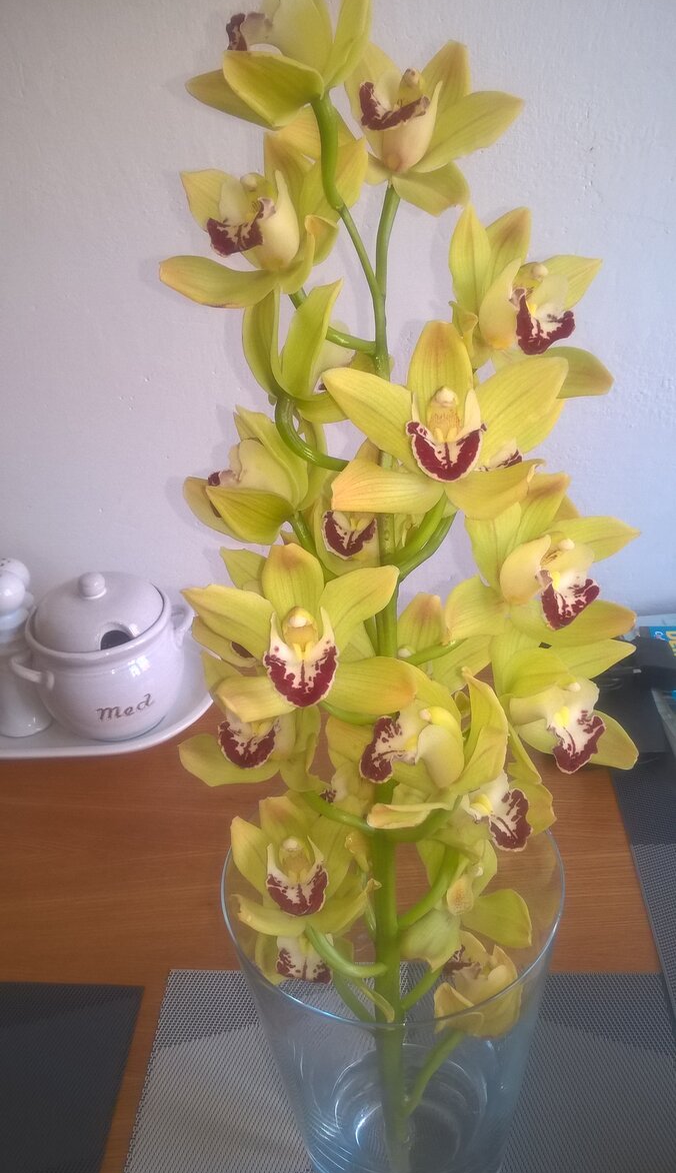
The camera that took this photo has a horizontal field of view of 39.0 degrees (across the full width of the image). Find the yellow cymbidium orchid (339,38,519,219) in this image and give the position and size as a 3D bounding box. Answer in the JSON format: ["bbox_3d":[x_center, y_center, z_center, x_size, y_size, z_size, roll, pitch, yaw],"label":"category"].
[{"bbox_3d":[0.033,-0.157,0.328,0.062,0.056,0.044,27,12,22],"label":"yellow cymbidium orchid"}]

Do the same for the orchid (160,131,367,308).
[{"bbox_3d":[-0.027,-0.131,0.341,0.072,0.062,0.047,27,20,30],"label":"orchid"}]

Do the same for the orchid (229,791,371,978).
[{"bbox_3d":[-0.020,0.152,0.491,0.073,0.079,0.049,0,4,8],"label":"orchid"}]

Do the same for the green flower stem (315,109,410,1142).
[{"bbox_3d":[0.024,0.100,0.474,0.037,0.605,0.030,-3,27,2],"label":"green flower stem"}]

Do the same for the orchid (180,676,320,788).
[{"bbox_3d":[-0.042,0.070,0.463,0.073,0.065,0.044,6,20,16],"label":"orchid"}]

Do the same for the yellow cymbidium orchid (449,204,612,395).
[{"bbox_3d":[0.077,-0.116,0.385,0.066,0.070,0.046,-7,17,-33],"label":"yellow cymbidium orchid"}]

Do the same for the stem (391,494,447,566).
[{"bbox_3d":[0.034,-0.023,0.403,0.010,0.052,0.009,17,55,-14],"label":"stem"}]

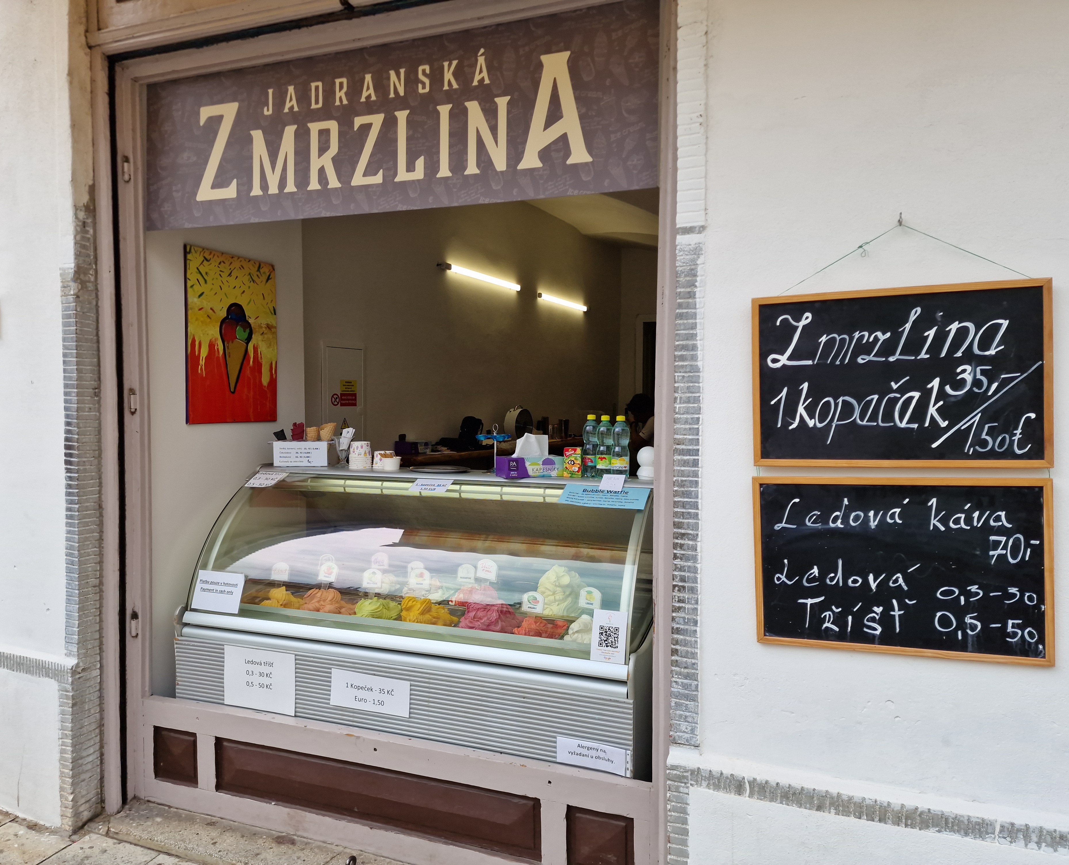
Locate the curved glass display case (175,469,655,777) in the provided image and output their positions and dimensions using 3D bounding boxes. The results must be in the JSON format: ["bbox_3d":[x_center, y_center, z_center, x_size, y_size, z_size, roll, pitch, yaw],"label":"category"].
[{"bbox_3d":[-0.380,0.735,2.853,1.690,1.182,0.840,1,2,20],"label":"curved glass display case"}]

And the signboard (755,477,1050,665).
[{"bbox_3d":[0.816,0.301,1.733,0.605,0.398,0.020,-1,2,20],"label":"signboard"}]

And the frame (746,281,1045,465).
[{"bbox_3d":[0.806,-0.121,1.720,0.605,0.398,0.020,-1,2,20],"label":"frame"}]

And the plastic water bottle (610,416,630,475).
[{"bbox_3d":[0.302,0.054,2.683,0.065,0.223,0.065,1,2,20],"label":"plastic water bottle"}]

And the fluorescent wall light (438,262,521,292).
[{"bbox_3d":[-0.416,-1.296,6.421,0.070,0.058,1.323,1,3,25],"label":"fluorescent wall light"}]

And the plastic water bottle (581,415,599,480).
[{"bbox_3d":[0.203,0.050,2.719,0.065,0.223,0.065,1,2,20],"label":"plastic water bottle"}]

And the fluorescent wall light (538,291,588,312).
[{"bbox_3d":[0.306,-1.341,7.937,0.070,0.058,1.303,1,3,25],"label":"fluorescent wall light"}]

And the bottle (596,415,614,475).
[{"bbox_3d":[0.249,0.052,2.703,0.065,0.223,0.065,1,2,20],"label":"bottle"}]

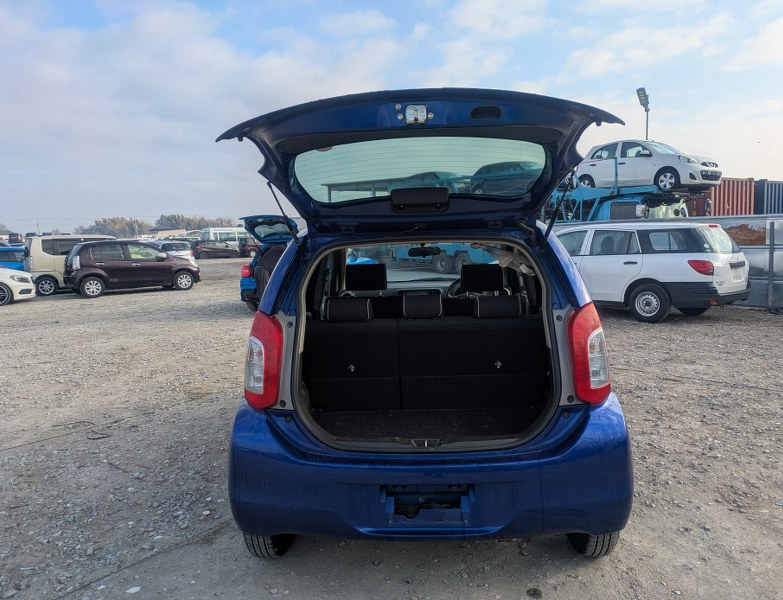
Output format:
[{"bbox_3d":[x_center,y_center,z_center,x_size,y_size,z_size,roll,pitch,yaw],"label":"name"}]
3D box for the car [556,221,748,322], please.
[{"bbox_3d":[3.562,-0.556,10.069,1.695,1.505,4.400,-8,9,-43],"label":"car"}]

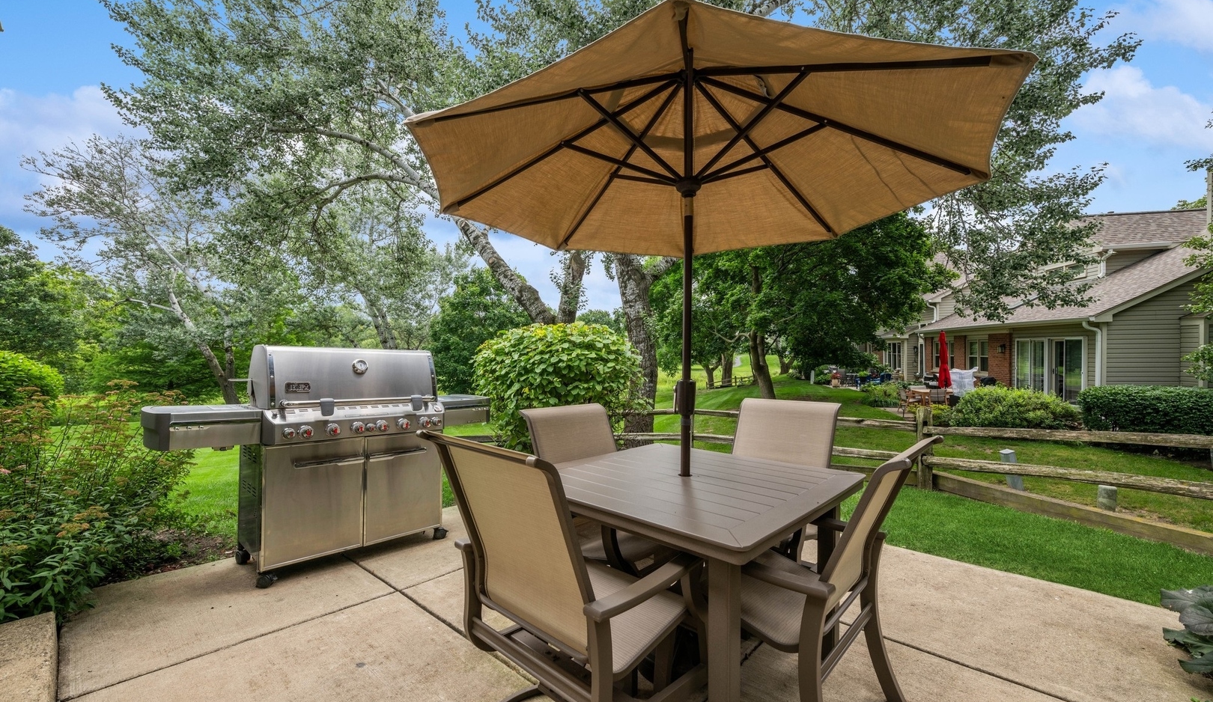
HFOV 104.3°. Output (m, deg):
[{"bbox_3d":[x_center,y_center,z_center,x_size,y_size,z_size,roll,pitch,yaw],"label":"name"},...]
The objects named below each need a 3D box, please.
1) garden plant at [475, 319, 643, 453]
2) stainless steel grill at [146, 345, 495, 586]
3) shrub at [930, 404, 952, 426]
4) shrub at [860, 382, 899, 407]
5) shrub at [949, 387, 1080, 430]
[{"bbox_3d":[-0.601,0.558,5.987,2.100,1.816,1.800,0,-1,0],"label":"garden plant"},{"bbox_3d":[-1.691,0.625,3.013,0.676,1.301,1.855,-1,-2,43],"label":"stainless steel grill"},{"bbox_3d":[7.959,1.517,11.364,0.700,0.468,0.600,0,-1,0],"label":"shrub"},{"bbox_3d":[9.420,1.509,16.264,1.200,0.857,1.100,0,-1,0],"label":"shrub"},{"bbox_3d":[9.516,1.308,10.969,2.700,0.892,1.600,0,-1,0],"label":"shrub"}]

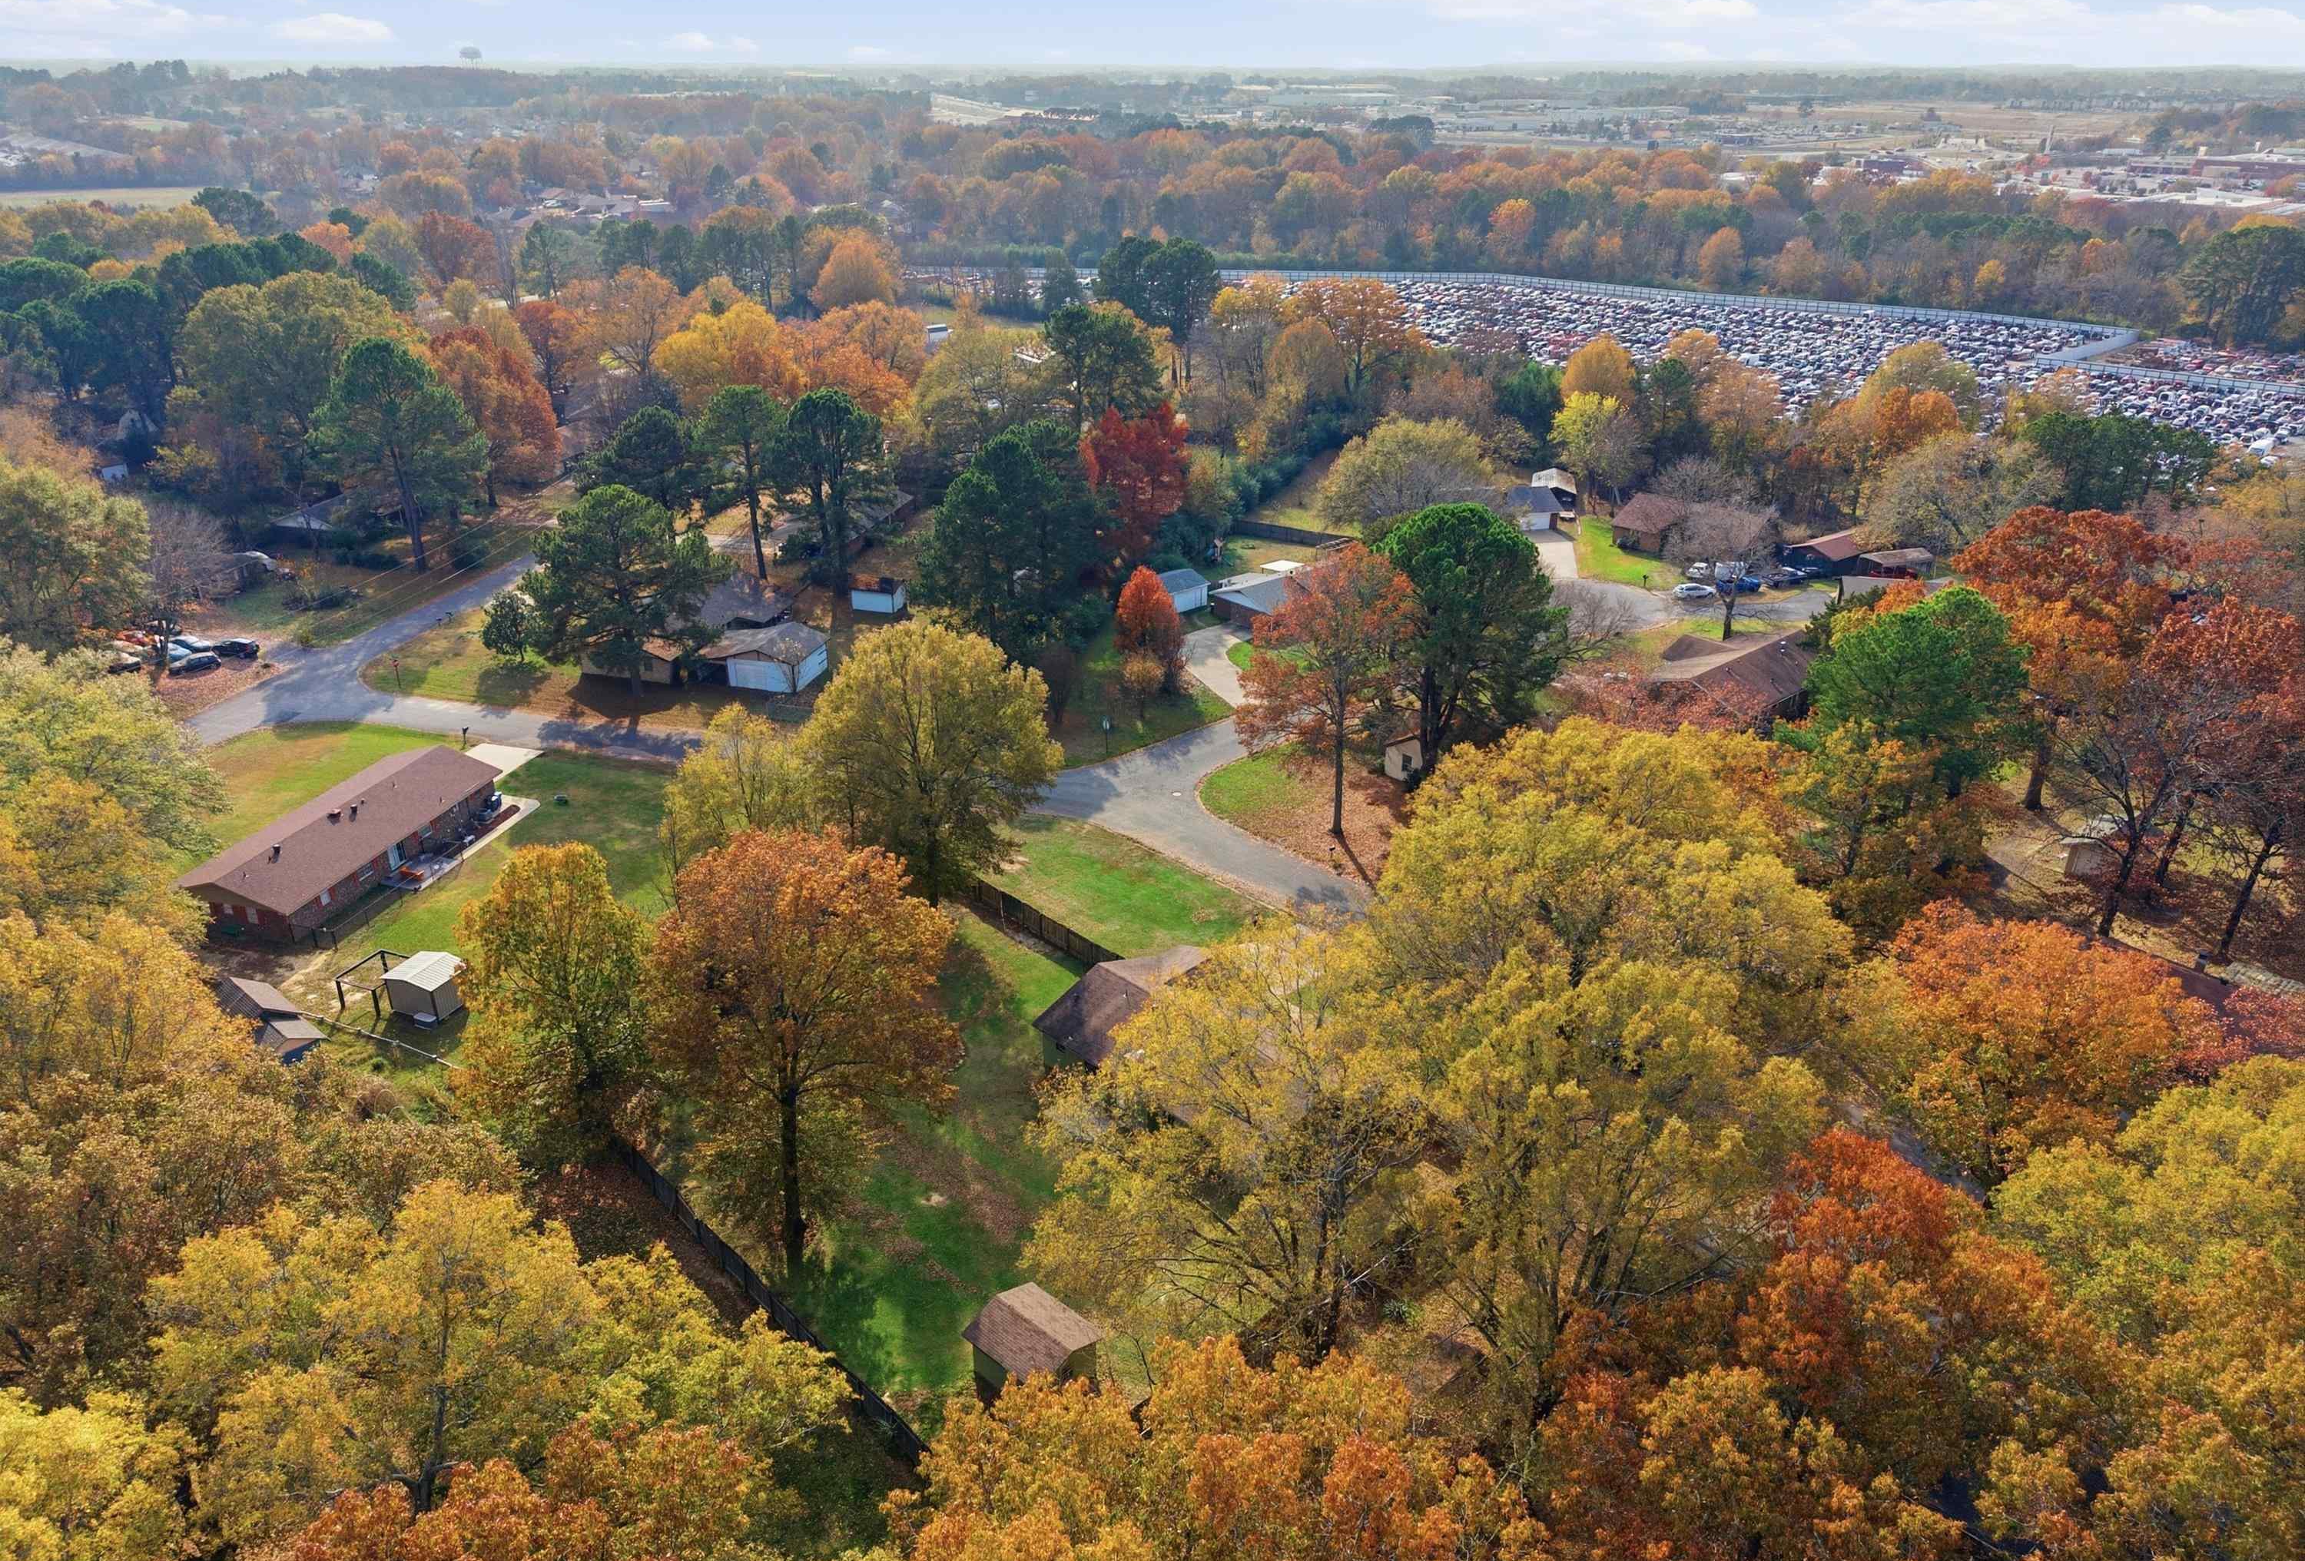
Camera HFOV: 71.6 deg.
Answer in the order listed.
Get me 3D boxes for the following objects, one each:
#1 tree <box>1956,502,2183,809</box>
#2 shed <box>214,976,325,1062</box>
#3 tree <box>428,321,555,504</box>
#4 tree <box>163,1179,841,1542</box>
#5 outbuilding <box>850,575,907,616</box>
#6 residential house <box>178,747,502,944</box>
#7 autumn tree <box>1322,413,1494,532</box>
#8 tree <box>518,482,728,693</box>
[{"bbox_3d":[66.671,-8.225,117.190,15.000,23.000,14.550,14,28,28],"label":"tree"},{"bbox_3d":[-51.025,14.074,91.576,7.600,3.300,3.700,21,32,38],"label":"shed"},{"bbox_3d":[-82.480,-45.080,199.460,16.860,22.470,16.010,0,24,0],"label":"tree"},{"bbox_3d":[-25.000,23.320,59.520,24.350,20.610,21.910,0,24,0],"label":"tree"},{"bbox_3d":[-30.690,-21.200,179.570,5.430,3.250,3.700,7,25,15],"label":"outbuilding"},{"bbox_3d":[-61.750,4.090,121.930,11.140,4.450,24.720,6,25,12],"label":"residential house"},{"bbox_3d":[29.988,-35.609,188.675,21.000,14.400,20.370,4,24,8],"label":"autumn tree"},{"bbox_3d":[-46.330,-16.410,139.860,18.440,19.110,16.960,0,24,0],"label":"tree"}]

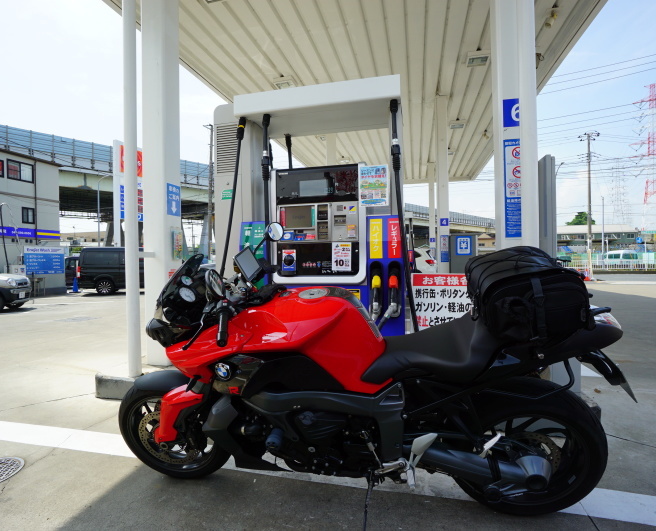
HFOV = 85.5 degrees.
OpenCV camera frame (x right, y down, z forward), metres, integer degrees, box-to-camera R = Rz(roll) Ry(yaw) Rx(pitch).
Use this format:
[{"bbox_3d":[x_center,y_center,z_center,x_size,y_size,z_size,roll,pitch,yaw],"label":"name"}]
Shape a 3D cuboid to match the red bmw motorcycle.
[{"bbox_3d":[0.041,0.446,1.535,2.280,1.280,0.880,-1,6,10],"label":"red bmw motorcycle"}]

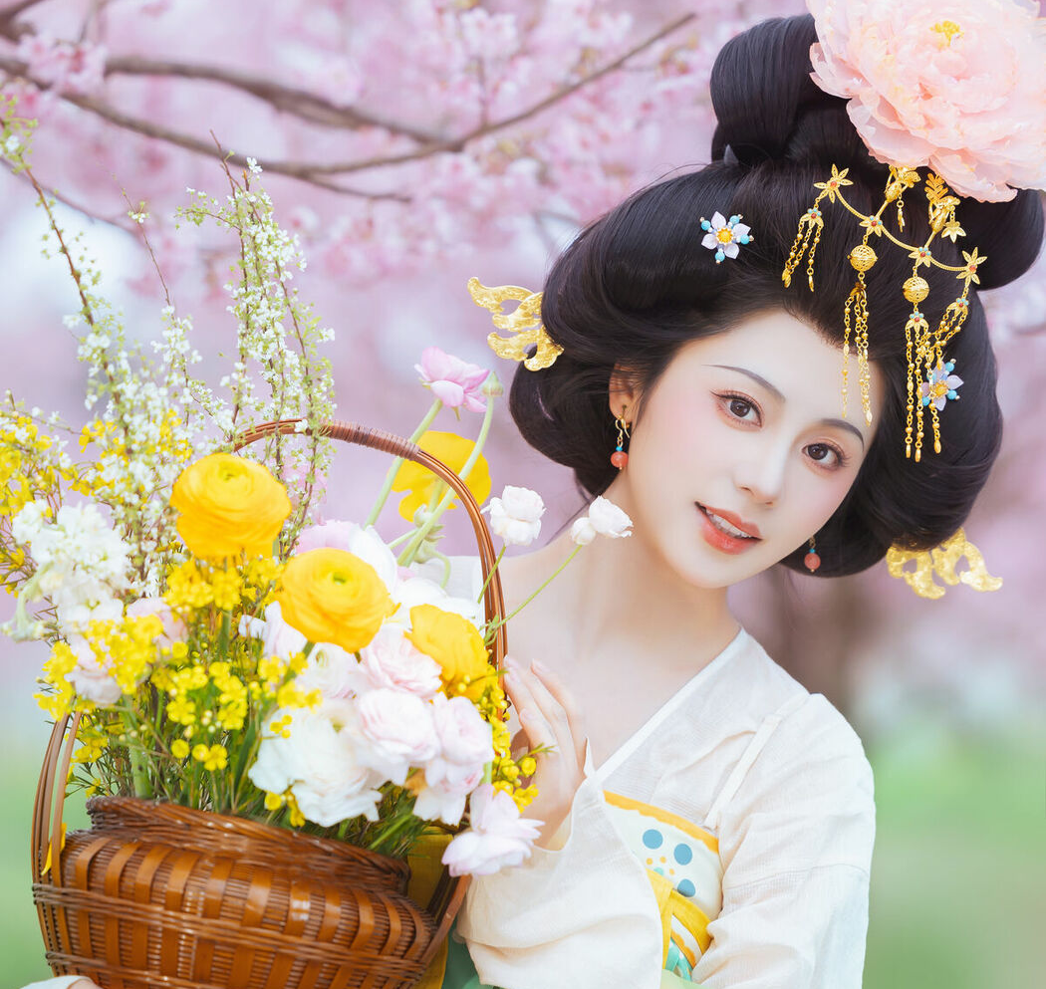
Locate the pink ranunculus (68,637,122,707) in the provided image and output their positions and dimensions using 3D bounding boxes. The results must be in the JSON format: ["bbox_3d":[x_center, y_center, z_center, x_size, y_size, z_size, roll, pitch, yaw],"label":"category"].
[{"bbox_3d":[-0.267,0.111,4.020,0.037,0.045,0.039,-4,9,11],"label":"pink ranunculus"}]

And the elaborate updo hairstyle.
[{"bbox_3d":[0.180,-0.128,4.290,0.320,0.345,0.280,29,0,-18],"label":"elaborate updo hairstyle"}]

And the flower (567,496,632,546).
[{"bbox_3d":[0.047,0.016,3.810,0.038,0.030,0.032,1,-2,-37],"label":"flower"}]

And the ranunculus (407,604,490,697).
[{"bbox_3d":[-0.043,0.092,3.790,0.053,0.056,0.053,1,-2,-30],"label":"ranunculus"}]

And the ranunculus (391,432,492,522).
[{"bbox_3d":[-0.053,-0.011,4.100,0.064,0.057,0.050,5,-6,11],"label":"ranunculus"}]

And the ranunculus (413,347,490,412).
[{"bbox_3d":[-0.043,-0.069,3.840,0.046,0.039,0.045,0,-2,-18],"label":"ranunculus"}]

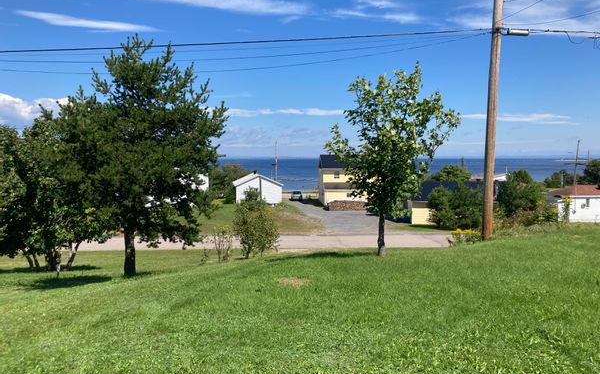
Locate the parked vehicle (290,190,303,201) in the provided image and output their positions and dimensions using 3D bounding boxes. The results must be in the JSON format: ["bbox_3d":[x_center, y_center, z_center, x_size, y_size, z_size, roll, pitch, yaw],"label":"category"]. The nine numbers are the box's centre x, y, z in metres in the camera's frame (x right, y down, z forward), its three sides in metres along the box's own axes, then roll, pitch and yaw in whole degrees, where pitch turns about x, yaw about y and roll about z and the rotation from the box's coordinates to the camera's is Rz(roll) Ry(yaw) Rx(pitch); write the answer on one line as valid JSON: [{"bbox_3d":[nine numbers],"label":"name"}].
[{"bbox_3d":[-0.430,1.247,79.215,1.780,1.550,4.400,0,3,0],"label":"parked vehicle"}]

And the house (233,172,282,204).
[{"bbox_3d":[-6.200,0.187,70.637,6.600,3.900,8.000,0,3,-7],"label":"house"}]

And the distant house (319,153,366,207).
[{"bbox_3d":[7.400,-1.240,73.056,8.500,7.150,9.000,0,3,-4],"label":"distant house"}]

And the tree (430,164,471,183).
[{"bbox_3d":[20.600,-0.194,66.106,5.600,5.800,5.400,0,3,0],"label":"tree"}]

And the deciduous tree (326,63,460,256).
[{"bbox_3d":[2.986,-0.862,15.500,4.200,6.150,4.000,0,3,0],"label":"deciduous tree"}]

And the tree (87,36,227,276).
[{"bbox_3d":[-4.731,-0.997,16.000,4.600,7.880,4.500,0,3,0],"label":"tree"}]

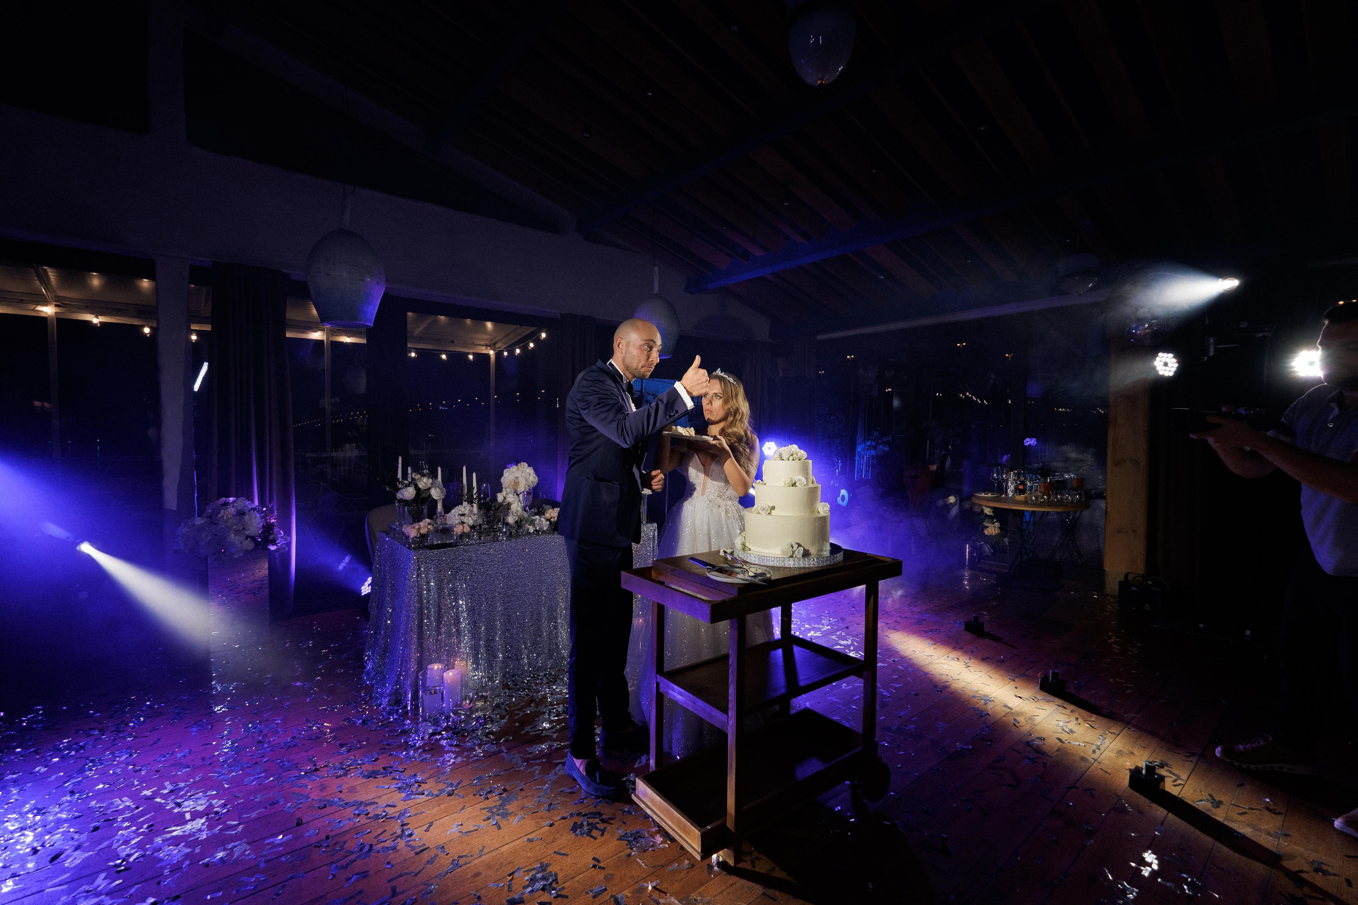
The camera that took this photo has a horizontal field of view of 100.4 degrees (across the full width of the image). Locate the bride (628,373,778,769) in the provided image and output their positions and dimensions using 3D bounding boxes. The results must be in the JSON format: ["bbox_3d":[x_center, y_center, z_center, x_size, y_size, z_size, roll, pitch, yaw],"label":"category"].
[{"bbox_3d":[0.115,0.438,2.568,0.700,1.610,0.700,1,1,22],"label":"bride"}]

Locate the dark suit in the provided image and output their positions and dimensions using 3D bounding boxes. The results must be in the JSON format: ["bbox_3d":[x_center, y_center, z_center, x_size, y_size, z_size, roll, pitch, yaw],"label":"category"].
[{"bbox_3d":[-0.195,0.426,2.208,0.500,1.550,0.510,1,1,14],"label":"dark suit"}]

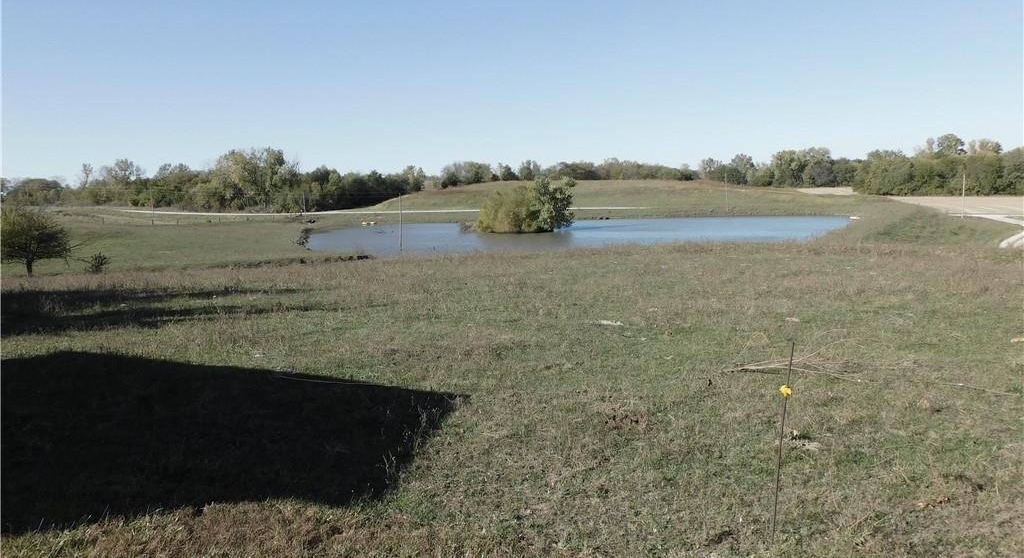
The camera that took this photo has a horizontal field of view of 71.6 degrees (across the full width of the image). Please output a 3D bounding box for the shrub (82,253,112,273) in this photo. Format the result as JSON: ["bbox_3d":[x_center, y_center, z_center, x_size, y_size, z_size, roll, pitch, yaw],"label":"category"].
[{"bbox_3d":[-32.187,-1.201,55.000,2.169,1.549,1.952,-1,8,0],"label":"shrub"}]

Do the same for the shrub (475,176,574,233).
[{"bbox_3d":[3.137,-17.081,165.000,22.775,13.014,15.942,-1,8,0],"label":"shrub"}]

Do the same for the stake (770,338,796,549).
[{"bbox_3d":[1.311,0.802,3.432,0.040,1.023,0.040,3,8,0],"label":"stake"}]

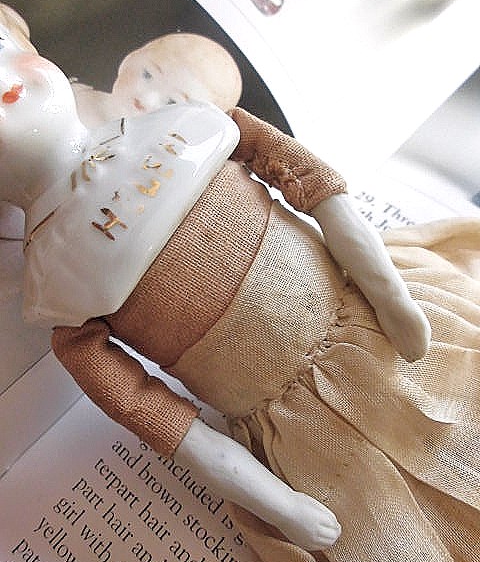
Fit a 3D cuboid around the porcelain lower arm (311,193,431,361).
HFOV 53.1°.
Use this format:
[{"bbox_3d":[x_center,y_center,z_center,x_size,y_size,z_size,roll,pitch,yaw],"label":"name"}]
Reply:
[{"bbox_3d":[0.021,-0.002,0.081,0.009,0.008,0.034,-15,57,-4],"label":"porcelain lower arm"}]

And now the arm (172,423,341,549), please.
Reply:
[{"bbox_3d":[0.002,0.032,0.078,0.031,0.008,0.009,24,62,23],"label":"arm"}]

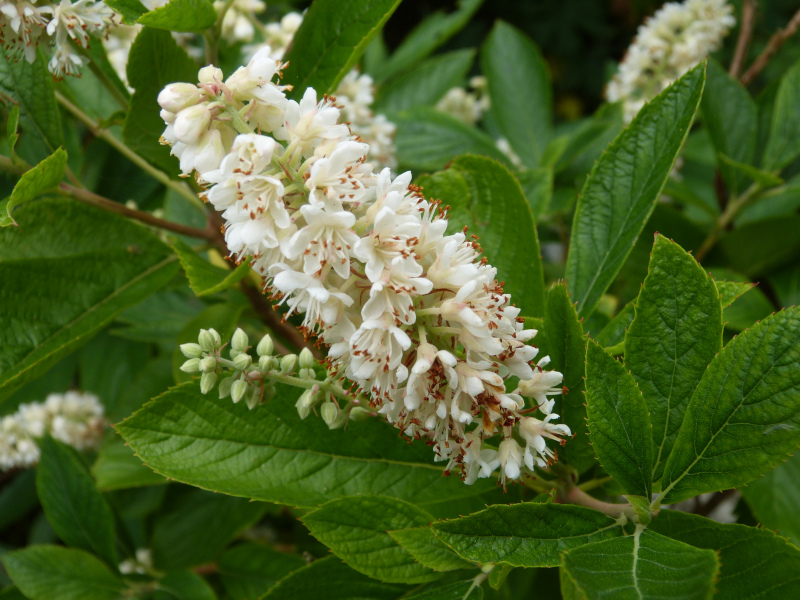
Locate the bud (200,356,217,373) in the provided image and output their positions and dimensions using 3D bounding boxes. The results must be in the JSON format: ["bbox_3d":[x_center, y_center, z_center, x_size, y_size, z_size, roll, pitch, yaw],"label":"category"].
[{"bbox_3d":[-0.047,0.016,0.249,0.004,0.004,0.005,0,15,21],"label":"bud"}]

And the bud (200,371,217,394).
[{"bbox_3d":[-0.047,0.020,0.251,0.004,0.006,0.004,15,-9,0],"label":"bud"}]

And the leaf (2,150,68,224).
[{"bbox_3d":[-0.111,-0.035,0.310,0.026,0.009,0.013,-37,49,-4],"label":"leaf"}]

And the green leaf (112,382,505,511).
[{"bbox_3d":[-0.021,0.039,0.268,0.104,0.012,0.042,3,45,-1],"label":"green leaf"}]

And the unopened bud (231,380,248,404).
[{"bbox_3d":[-0.040,0.023,0.253,0.004,0.006,0.004,13,-12,0],"label":"unopened bud"}]

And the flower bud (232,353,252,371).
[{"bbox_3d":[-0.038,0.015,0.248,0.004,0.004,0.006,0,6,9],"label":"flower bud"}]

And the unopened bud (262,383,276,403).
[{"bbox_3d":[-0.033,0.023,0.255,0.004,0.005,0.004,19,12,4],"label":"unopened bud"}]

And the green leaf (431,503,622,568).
[{"bbox_3d":[0.032,0.060,0.260,0.049,0.008,0.019,-2,52,-2],"label":"green leaf"}]

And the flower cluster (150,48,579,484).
[{"bbox_3d":[-0.008,-0.008,0.255,0.045,0.130,0.045,-39,10,0],"label":"flower cluster"}]

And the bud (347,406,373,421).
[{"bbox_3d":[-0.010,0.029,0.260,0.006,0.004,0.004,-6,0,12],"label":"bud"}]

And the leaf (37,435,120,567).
[{"bbox_3d":[-0.119,0.076,0.380,0.025,0.055,0.010,-25,-9,-13],"label":"leaf"}]

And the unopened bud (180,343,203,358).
[{"bbox_3d":[-0.052,0.013,0.252,0.006,0.004,0.004,7,0,-12],"label":"unopened bud"}]

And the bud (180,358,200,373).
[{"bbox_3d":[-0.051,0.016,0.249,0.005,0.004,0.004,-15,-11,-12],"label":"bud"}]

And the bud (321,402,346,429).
[{"bbox_3d":[-0.017,0.029,0.255,0.004,0.006,0.004,-7,-17,0],"label":"bud"}]

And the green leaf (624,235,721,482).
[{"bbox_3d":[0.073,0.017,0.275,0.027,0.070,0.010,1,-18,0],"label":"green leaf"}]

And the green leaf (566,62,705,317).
[{"bbox_3d":[0.069,-0.032,0.300,0.025,0.084,0.014,24,-6,22],"label":"green leaf"}]

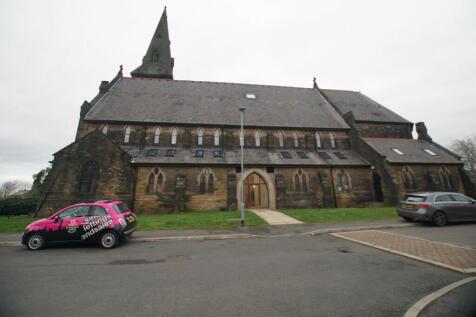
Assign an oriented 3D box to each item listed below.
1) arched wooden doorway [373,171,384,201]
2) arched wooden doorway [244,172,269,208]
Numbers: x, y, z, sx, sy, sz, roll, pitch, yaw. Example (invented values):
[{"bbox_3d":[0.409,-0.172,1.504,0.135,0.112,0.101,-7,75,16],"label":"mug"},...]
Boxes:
[{"bbox_3d":[13.702,2.773,19.445,0.300,3.028,1.150,1,-14,-7],"label":"arched wooden doorway"},{"bbox_3d":[1.707,2.959,18.511,2.376,3.419,0.300,1,-14,-7],"label":"arched wooden doorway"}]

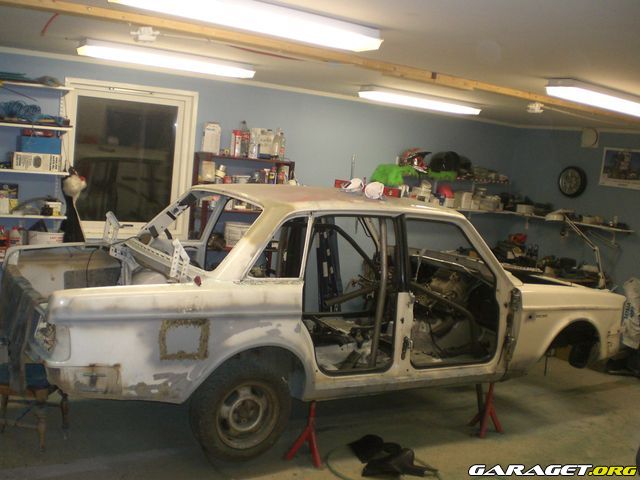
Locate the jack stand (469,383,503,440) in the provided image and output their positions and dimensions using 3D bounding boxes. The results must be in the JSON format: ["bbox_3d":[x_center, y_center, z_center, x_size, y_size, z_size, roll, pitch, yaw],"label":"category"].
[{"bbox_3d":[1.169,1.202,4.968,0.220,0.390,0.220,2,8,-28],"label":"jack stand"}]

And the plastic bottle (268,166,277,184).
[{"bbox_3d":[-0.451,-0.591,6.645,0.060,0.190,0.060,1,8,-34],"label":"plastic bottle"}]

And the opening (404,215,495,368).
[{"bbox_3d":[0.903,0.359,4.737,0.860,0.970,0.180,2,8,-28],"label":"opening"}]

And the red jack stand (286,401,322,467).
[{"bbox_3d":[-0.096,1.164,4.259,0.220,0.390,0.220,2,8,-28],"label":"red jack stand"}]

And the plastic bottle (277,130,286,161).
[{"bbox_3d":[-0.360,-0.890,6.650,0.068,0.265,0.068,6,7,-1],"label":"plastic bottle"}]

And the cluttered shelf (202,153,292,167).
[{"bbox_3d":[-0.664,-0.746,6.435,0.880,0.050,0.280,1,8,-34],"label":"cluttered shelf"}]

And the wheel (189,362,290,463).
[{"bbox_3d":[-0.462,1.033,4.203,0.610,0.610,0.190,2,8,-28],"label":"wheel"}]

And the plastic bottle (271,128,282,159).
[{"bbox_3d":[-0.408,-0.905,6.590,0.075,0.270,0.075,6,7,-1],"label":"plastic bottle"}]

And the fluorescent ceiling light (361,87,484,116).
[{"bbox_3d":[0.914,-1.241,6.295,1.250,0.090,0.180,1,8,-31],"label":"fluorescent ceiling light"}]

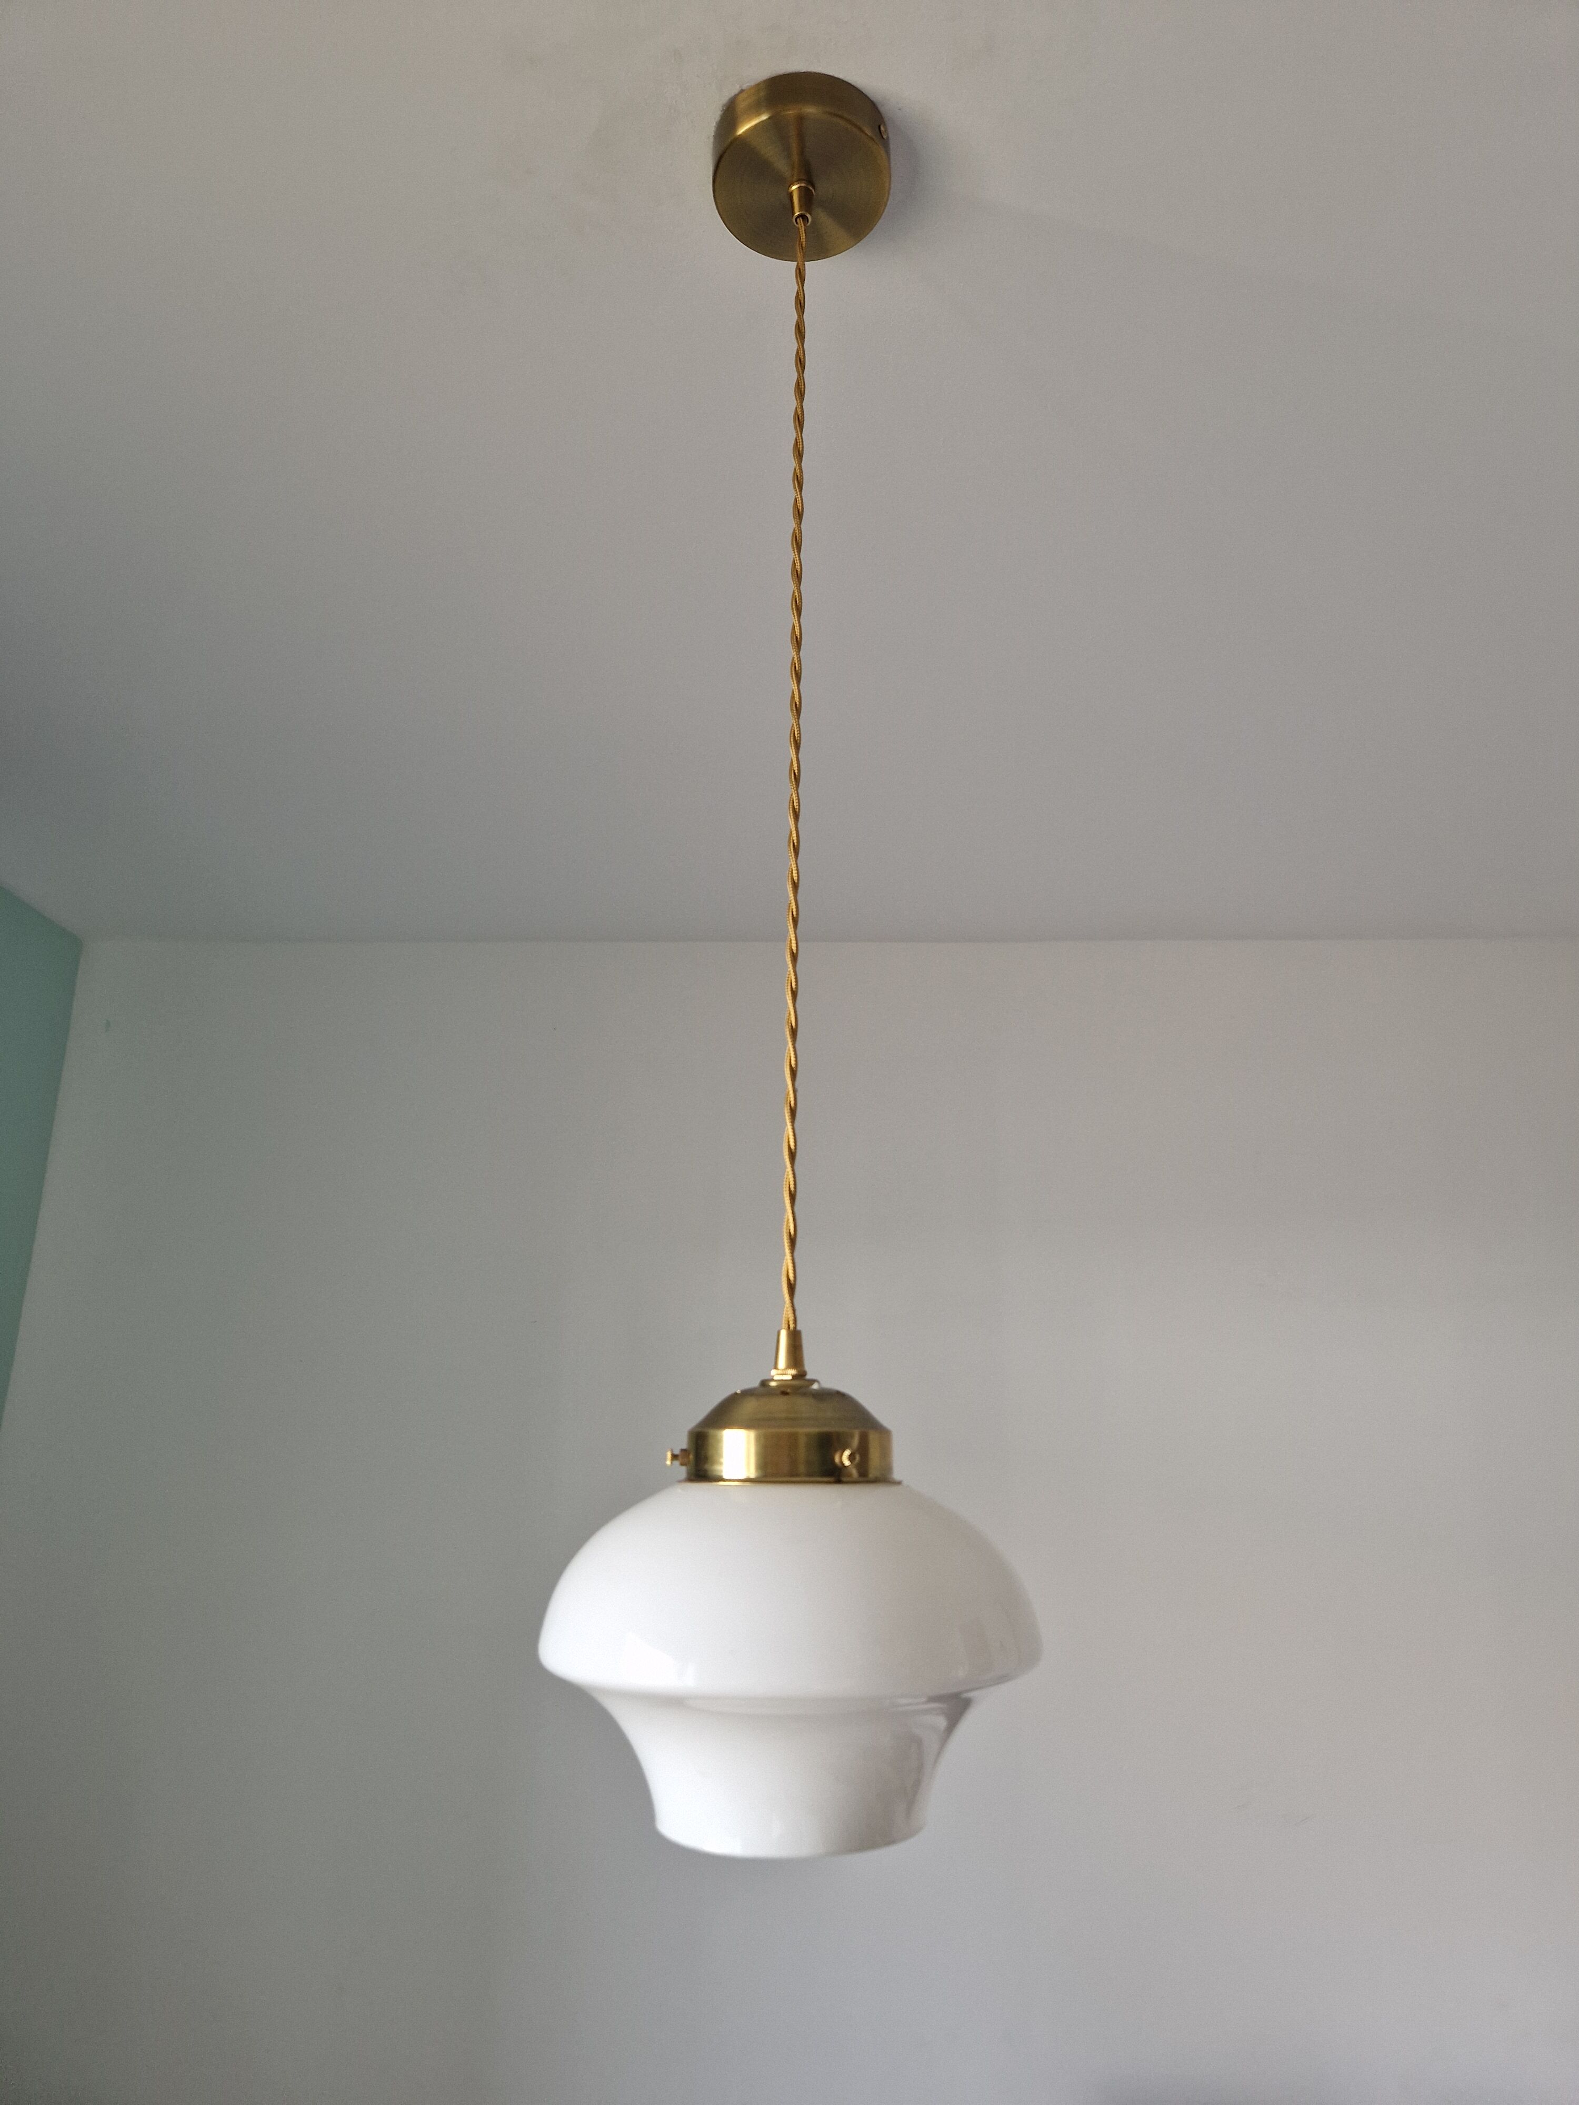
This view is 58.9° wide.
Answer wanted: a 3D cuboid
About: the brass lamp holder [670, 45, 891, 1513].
[{"bbox_3d":[0.004,-0.172,0.709,0.103,0.745,0.101,1,-18,0],"label":"brass lamp holder"}]

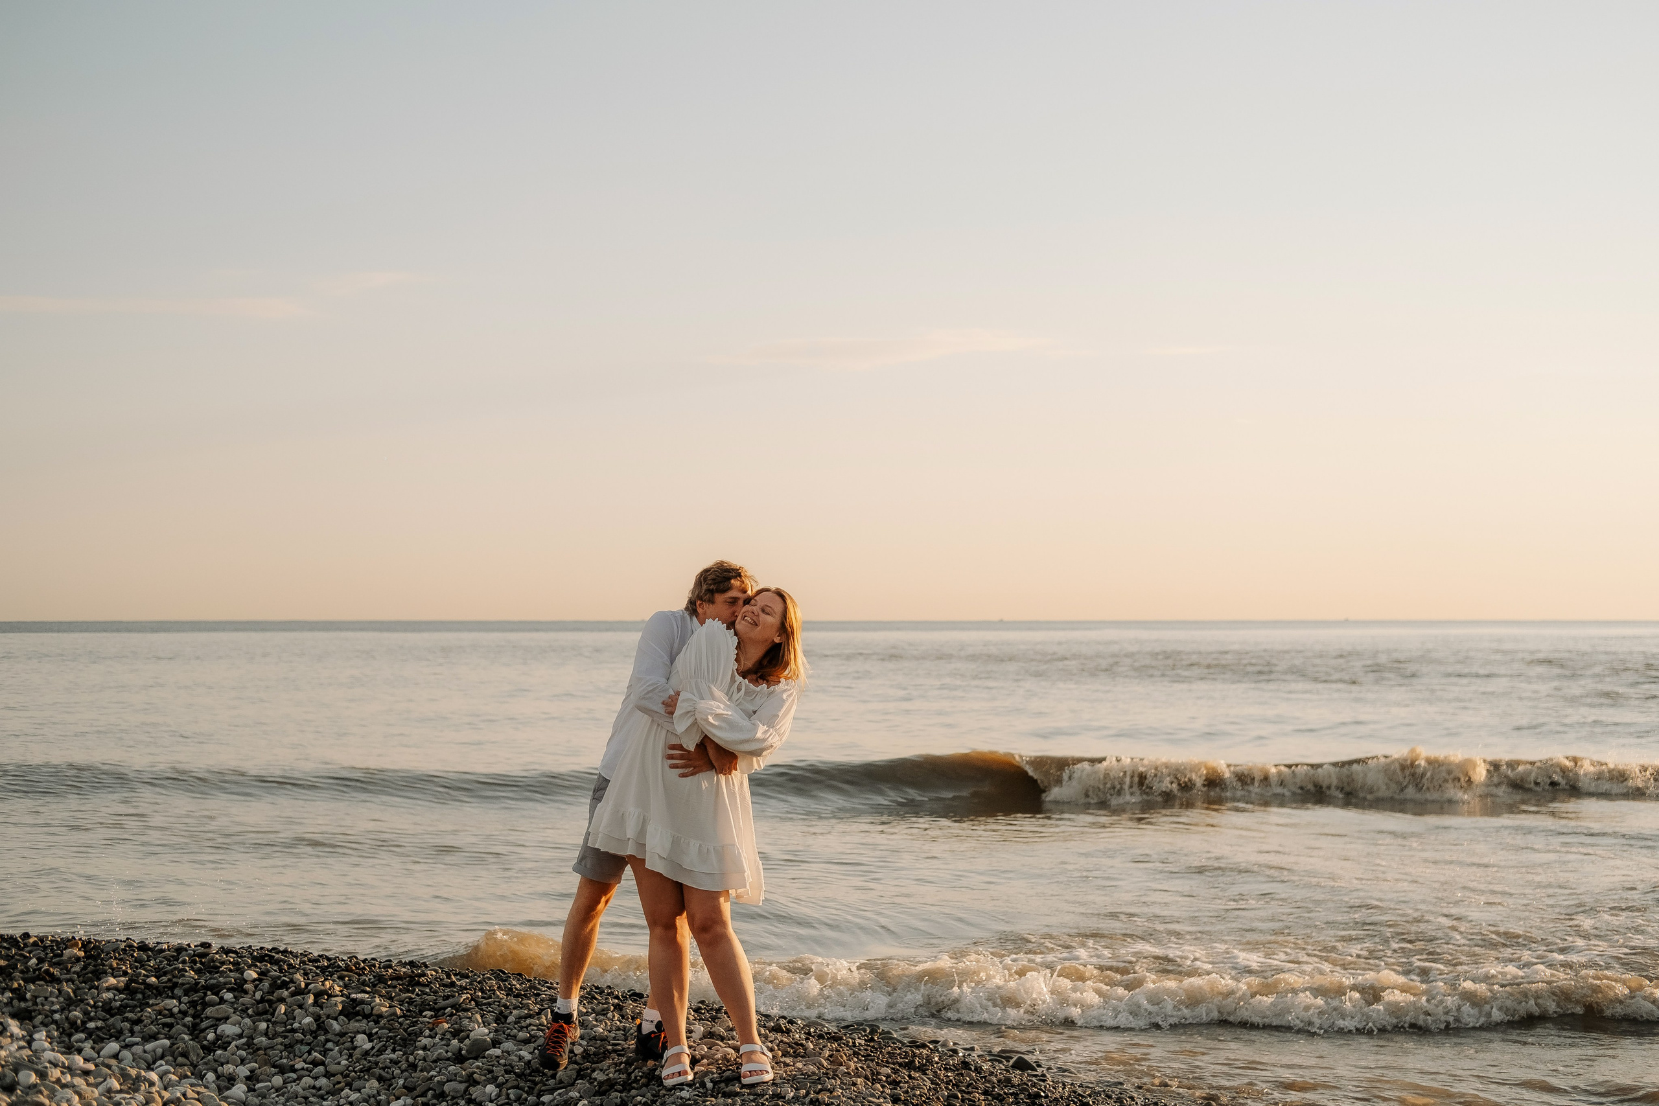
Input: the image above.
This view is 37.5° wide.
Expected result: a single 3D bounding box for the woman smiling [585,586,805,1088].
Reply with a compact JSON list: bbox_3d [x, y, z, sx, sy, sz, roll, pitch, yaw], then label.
[{"bbox_3d":[-0.430,0.890,7.750,0.670,1.570,0.500,0,-2,7],"label":"woman smiling"}]

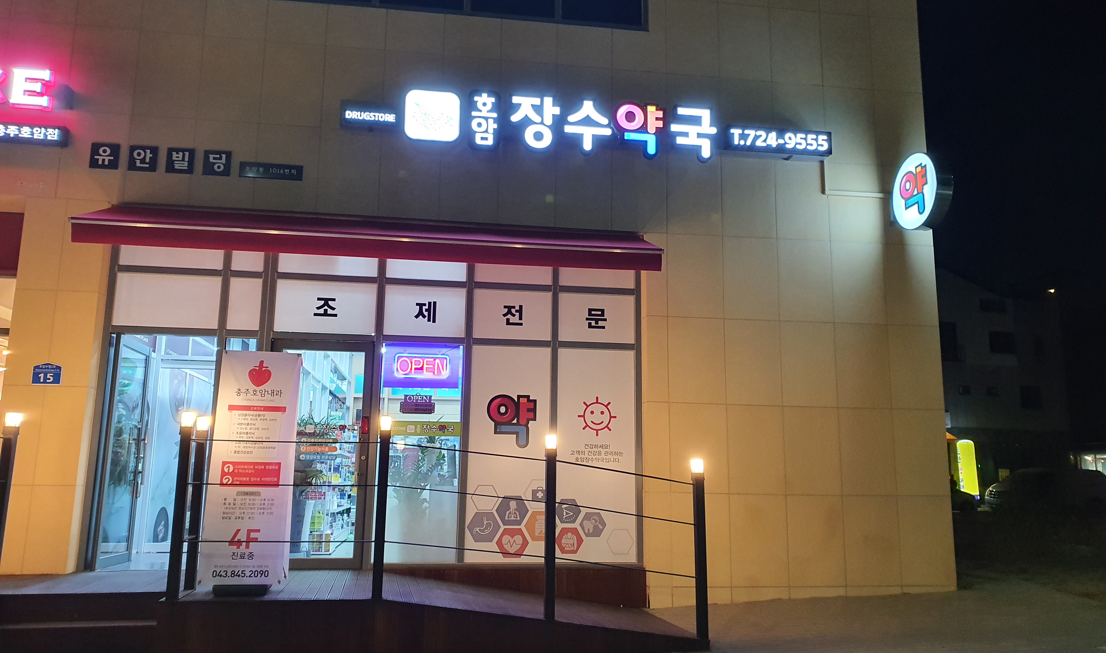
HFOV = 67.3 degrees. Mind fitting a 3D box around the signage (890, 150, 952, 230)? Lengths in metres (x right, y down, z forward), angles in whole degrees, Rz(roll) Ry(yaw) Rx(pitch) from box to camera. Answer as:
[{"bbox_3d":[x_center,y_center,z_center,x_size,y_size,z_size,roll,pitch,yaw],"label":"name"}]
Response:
[{"bbox_3d":[3.768,-1.377,8.492,0.170,0.775,0.775,2,-10,-8],"label":"signage"}]

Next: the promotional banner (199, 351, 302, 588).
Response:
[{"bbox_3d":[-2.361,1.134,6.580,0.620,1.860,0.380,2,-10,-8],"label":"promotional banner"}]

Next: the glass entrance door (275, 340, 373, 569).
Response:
[{"bbox_3d":[-2.252,1.206,7.952,0.950,2.160,0.100,2,-10,-8],"label":"glass entrance door"}]

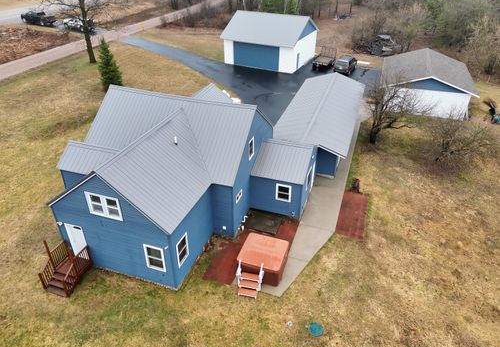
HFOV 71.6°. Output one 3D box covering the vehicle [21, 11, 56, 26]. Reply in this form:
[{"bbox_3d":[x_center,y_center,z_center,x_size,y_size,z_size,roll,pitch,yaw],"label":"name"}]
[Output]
[{"bbox_3d":[-37.069,-26.962,60.621,6.000,1.900,2.000,7,34,11],"label":"vehicle"}]

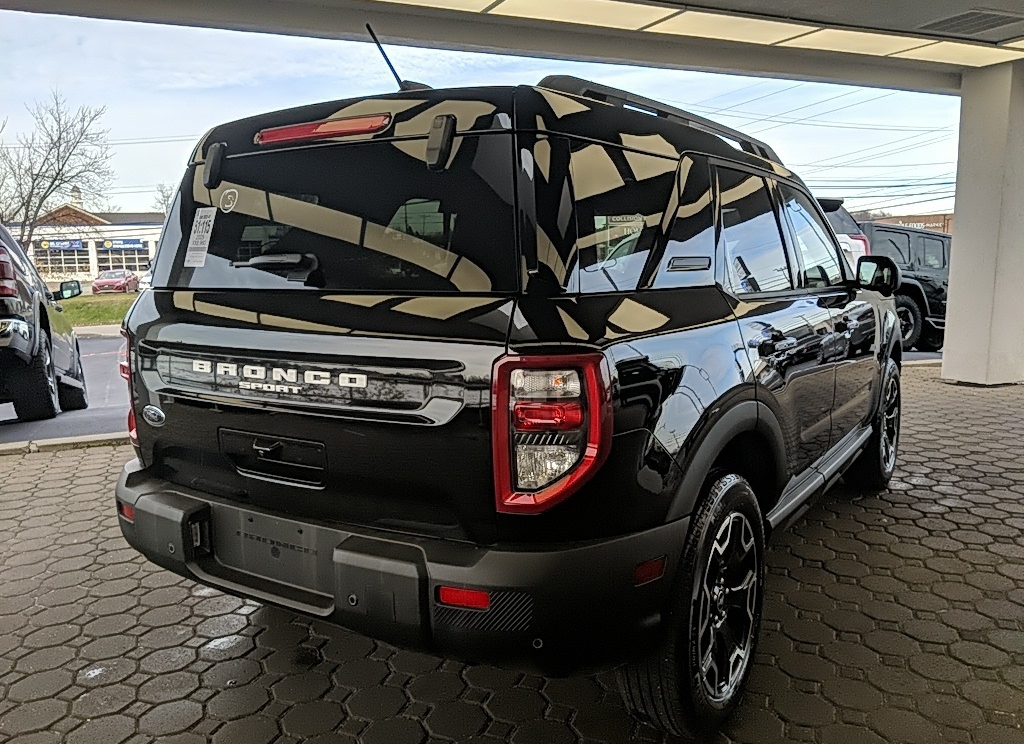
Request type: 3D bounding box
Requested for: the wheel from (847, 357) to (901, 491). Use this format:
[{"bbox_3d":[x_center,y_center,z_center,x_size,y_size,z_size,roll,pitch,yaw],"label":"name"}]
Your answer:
[{"bbox_3d":[2.032,0.291,4.339,0.230,0.720,0.720,4,8,33],"label":"wheel"}]

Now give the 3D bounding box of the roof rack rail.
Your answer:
[{"bbox_3d":[0.634,-0.808,2.599,0.080,0.085,2.000,4,10,34],"label":"roof rack rail"}]

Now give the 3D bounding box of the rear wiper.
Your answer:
[{"bbox_3d":[-0.622,-0.268,2.003,0.320,0.085,0.070,4,8,33],"label":"rear wiper"}]

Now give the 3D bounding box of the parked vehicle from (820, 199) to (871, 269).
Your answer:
[{"bbox_3d":[3.235,-1.494,11.826,1.930,1.760,4.750,-2,6,-7],"label":"parked vehicle"}]

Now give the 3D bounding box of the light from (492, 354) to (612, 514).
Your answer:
[{"bbox_3d":[0.084,0.128,1.533,0.210,0.312,0.135,2,8,20],"label":"light"}]

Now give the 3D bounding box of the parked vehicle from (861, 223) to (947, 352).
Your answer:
[{"bbox_3d":[6.747,-1.346,12.813,4.750,1.850,1.880,0,7,-24],"label":"parked vehicle"}]

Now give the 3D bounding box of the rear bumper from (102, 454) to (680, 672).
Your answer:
[{"bbox_3d":[-0.516,0.449,2.106,1.830,0.310,0.440,4,8,33],"label":"rear bumper"}]

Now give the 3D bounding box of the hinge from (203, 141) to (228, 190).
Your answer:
[{"bbox_3d":[-0.840,-0.594,2.196,0.050,0.140,0.055,4,-3,33],"label":"hinge"}]

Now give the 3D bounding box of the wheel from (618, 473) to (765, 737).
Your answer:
[{"bbox_3d":[0.538,0.656,2.234,0.230,0.720,0.720,4,8,33],"label":"wheel"}]

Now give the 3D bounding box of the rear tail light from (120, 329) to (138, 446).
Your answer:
[{"bbox_3d":[-1.122,0.042,2.304,0.135,0.312,0.210,-8,11,-44],"label":"rear tail light"}]

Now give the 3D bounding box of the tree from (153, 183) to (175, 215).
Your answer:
[{"bbox_3d":[-30.128,-11.575,67.802,3.800,10.037,3.800,-4,8,-23],"label":"tree"}]

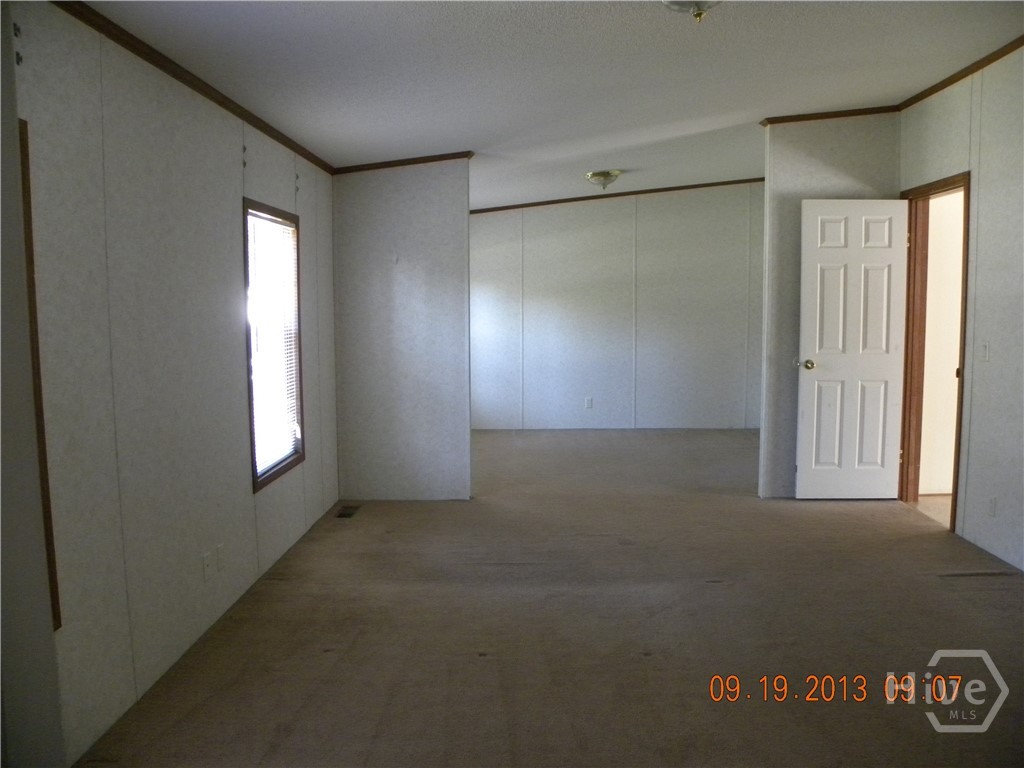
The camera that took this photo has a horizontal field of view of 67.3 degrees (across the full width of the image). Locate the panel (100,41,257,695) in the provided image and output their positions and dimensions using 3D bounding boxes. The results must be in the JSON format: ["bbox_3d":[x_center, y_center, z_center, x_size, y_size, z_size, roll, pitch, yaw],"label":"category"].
[{"bbox_3d":[-1.320,-0.086,3.140,0.060,2.240,1.220,0,6,2],"label":"panel"}]

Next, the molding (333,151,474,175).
[{"bbox_3d":[-0.738,-1.481,5.110,0.960,0.050,0.040,-6,6,2],"label":"molding"}]

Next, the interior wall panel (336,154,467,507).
[{"bbox_3d":[-0.752,-0.347,5.298,0.915,2.310,0.100,0,6,2],"label":"interior wall panel"}]

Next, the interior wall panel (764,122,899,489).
[{"bbox_3d":[2.145,-0.497,5.192,0.875,2.585,0.100,0,6,2],"label":"interior wall panel"}]

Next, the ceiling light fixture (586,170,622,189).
[{"bbox_3d":[0.783,-1.744,6.605,0.335,0.135,0.335,-6,6,2],"label":"ceiling light fixture"}]

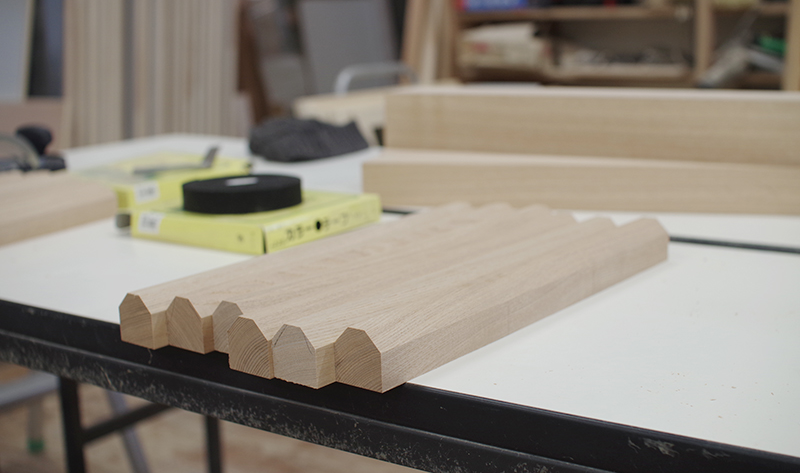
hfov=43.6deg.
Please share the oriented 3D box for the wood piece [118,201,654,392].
[{"bbox_3d":[0.020,0.029,0.781,0.216,0.036,0.413,8,16,38],"label":"wood piece"}]

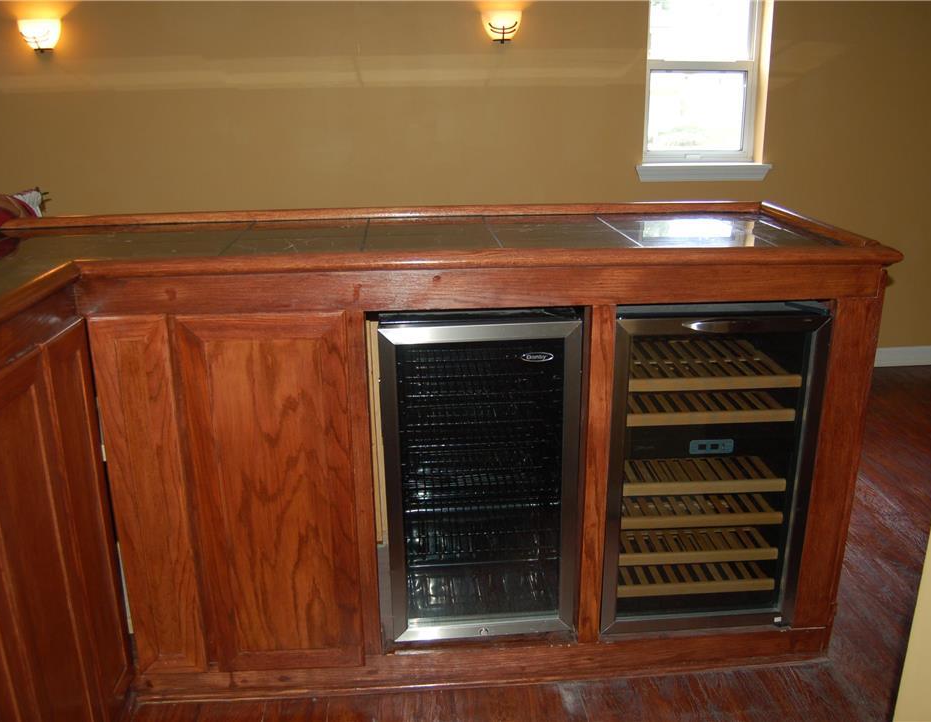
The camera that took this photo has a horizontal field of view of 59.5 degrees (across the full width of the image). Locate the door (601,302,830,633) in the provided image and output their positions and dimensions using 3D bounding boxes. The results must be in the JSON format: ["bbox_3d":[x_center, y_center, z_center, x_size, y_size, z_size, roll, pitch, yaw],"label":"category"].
[{"bbox_3d":[0.580,0.290,1.956,0.492,0.820,0.050,-2,18,-5],"label":"door"}]

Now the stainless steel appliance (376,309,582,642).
[{"bbox_3d":[0.023,0.229,2.139,0.450,0.825,0.510,-2,18,-4],"label":"stainless steel appliance"}]

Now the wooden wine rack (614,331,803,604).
[{"bbox_3d":[0.560,0.256,2.164,0.410,0.590,0.400,-2,18,-4],"label":"wooden wine rack"}]

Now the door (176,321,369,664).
[{"bbox_3d":[-0.426,0.322,1.850,0.351,0.888,0.022,-2,18,-4],"label":"door"}]

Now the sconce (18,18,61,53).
[{"bbox_3d":[-1.843,-1.403,3.510,0.175,0.137,0.110,-2,18,-4],"label":"sconce"}]

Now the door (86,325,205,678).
[{"bbox_3d":[-0.700,0.329,1.831,0.160,0.884,0.022,-2,18,-4],"label":"door"}]

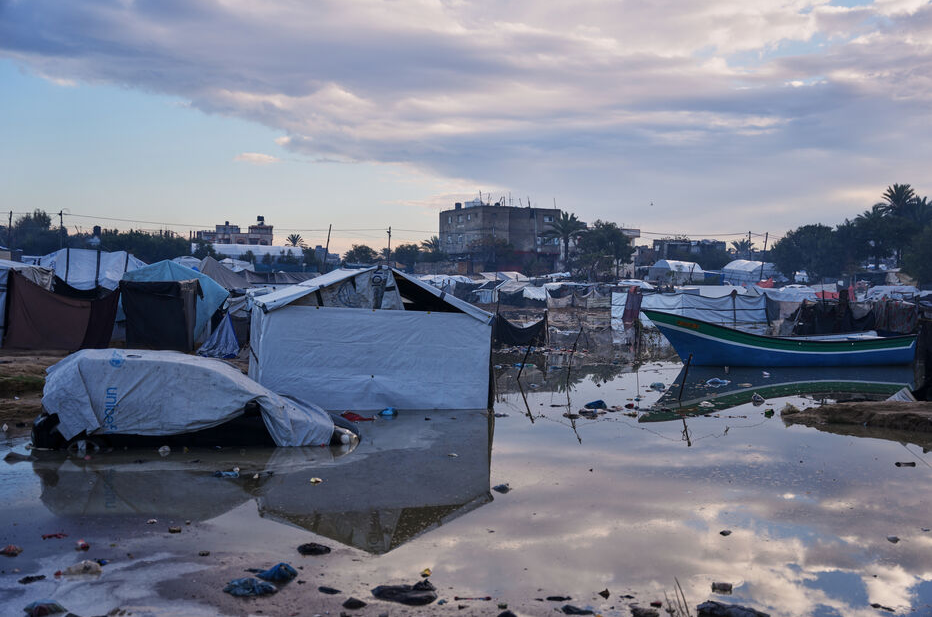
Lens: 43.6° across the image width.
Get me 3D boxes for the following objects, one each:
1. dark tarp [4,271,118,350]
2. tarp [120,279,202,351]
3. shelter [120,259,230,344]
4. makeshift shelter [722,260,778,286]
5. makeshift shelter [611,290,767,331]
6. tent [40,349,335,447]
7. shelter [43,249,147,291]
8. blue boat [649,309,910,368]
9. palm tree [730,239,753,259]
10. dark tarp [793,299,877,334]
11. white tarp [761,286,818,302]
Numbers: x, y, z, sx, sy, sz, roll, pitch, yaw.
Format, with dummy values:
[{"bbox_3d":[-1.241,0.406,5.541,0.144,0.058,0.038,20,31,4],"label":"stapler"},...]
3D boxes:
[{"bbox_3d":[-9.818,0.031,28.200,2.500,1.880,1.800,1,1,-2],"label":"dark tarp"},{"bbox_3d":[-7.344,0.164,28.000,1.720,1.680,1.400,1,1,-2],"label":"tarp"},{"bbox_3d":[-7.656,-0.153,30.800,2.650,2.150,2.800,1,1,-3],"label":"shelter"},{"bbox_3d":[32.300,-4.100,131.944,5.800,2.850,5.200,1,1,23],"label":"makeshift shelter"},{"bbox_3d":[13.300,-0.104,69.512,9.300,1.800,3.000,0,1,14],"label":"makeshift shelter"},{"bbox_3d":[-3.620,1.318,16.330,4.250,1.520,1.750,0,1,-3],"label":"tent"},{"bbox_3d":[-12.300,-0.508,38.498,3.500,2.770,3.600,0,1,-18],"label":"shelter"},{"bbox_3d":[7.530,0.748,28.100,6.550,1.380,1.800,1,1,-9],"label":"blue boat"},{"bbox_3d":[45.106,-8.849,190.000,3.900,5.200,3.900,1,1,0],"label":"palm tree"},{"bbox_3d":[14.830,0.308,47.000,3.450,1.500,0.700,1,1,6],"label":"dark tarp"},{"bbox_3d":[17.082,-0.810,61.500,2.750,0.850,2.600,1,1,0],"label":"white tarp"}]

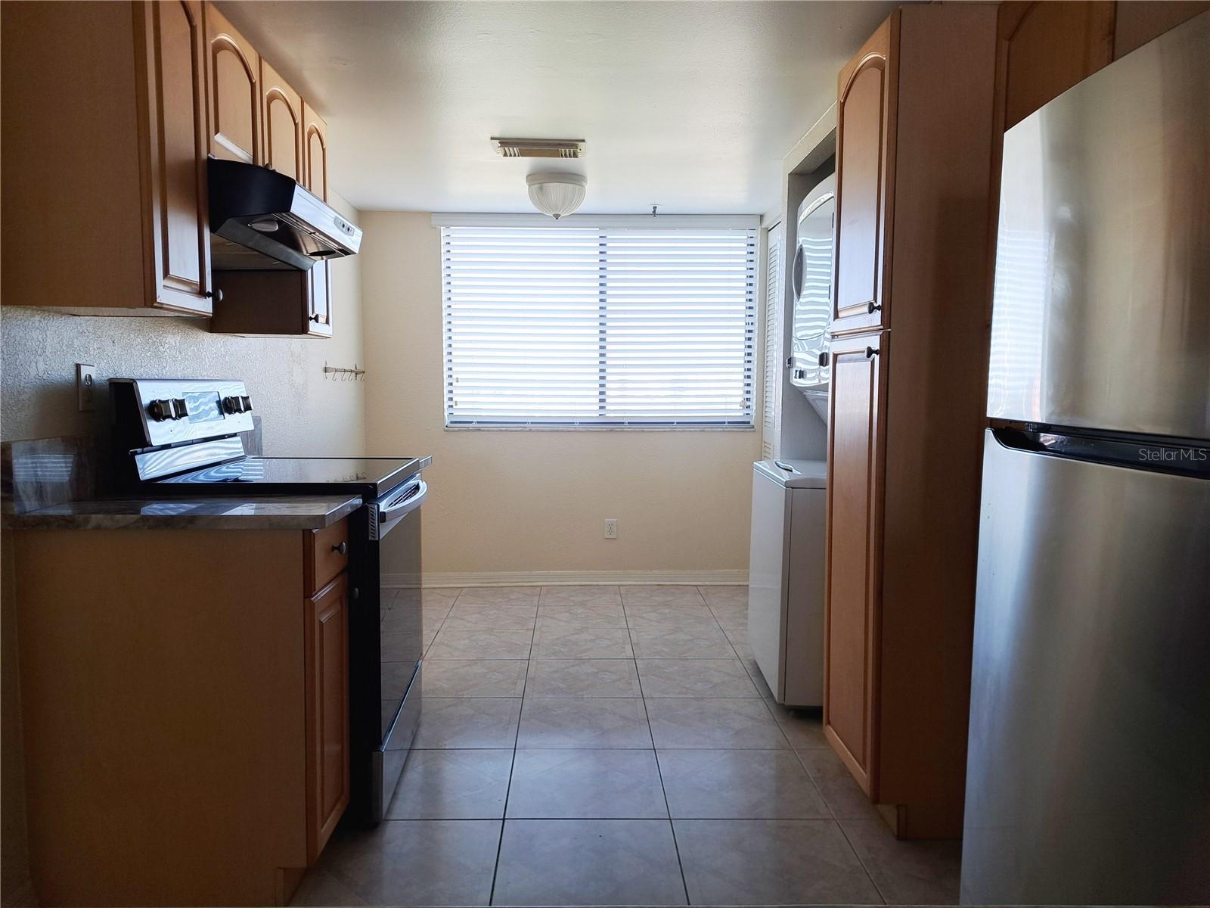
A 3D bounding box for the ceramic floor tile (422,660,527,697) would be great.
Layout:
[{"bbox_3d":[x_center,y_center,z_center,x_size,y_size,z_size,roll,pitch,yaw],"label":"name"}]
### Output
[{"bbox_3d":[-0.549,0.919,3.428,0.457,0.010,0.457,1,5,-2],"label":"ceramic floor tile"}]

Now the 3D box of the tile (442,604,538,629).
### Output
[{"bbox_3d":[-0.583,0.846,4.333,0.457,0.010,0.457,1,5,-2],"label":"tile"}]

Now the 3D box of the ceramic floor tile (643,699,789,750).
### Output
[{"bbox_3d":[0.384,0.953,2.979,0.453,0.010,0.450,0,5,-2],"label":"ceramic floor tile"}]

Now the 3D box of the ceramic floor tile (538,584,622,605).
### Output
[{"bbox_3d":[-0.137,0.803,4.752,0.453,0.010,0.450,0,5,-2],"label":"ceramic floor tile"}]

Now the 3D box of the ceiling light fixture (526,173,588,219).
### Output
[{"bbox_3d":[-0.230,-1.227,4.057,0.291,0.182,0.291,1,5,-2],"label":"ceiling light fixture"}]

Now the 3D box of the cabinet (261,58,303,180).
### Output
[{"bbox_3d":[-1.136,-0.954,2.561,0.313,0.387,0.382,1,5,-2],"label":"cabinet"}]

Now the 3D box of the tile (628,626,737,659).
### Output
[{"bbox_3d":[0.354,0.891,3.915,0.457,0.010,0.457,1,5,-2],"label":"tile"}]

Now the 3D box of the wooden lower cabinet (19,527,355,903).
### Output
[{"bbox_3d":[-0.948,0.586,1.970,0.626,0.880,0.313,1,5,-2],"label":"wooden lower cabinet"}]

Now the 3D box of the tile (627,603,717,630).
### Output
[{"bbox_3d":[0.338,0.854,4.367,0.457,0.010,0.457,1,5,-2],"label":"tile"}]

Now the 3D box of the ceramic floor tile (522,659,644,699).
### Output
[{"bbox_3d":[-0.088,0.915,3.410,0.453,0.010,0.450,0,5,-2],"label":"ceramic floor tile"}]

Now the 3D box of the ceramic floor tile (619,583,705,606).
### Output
[{"bbox_3d":[0.319,0.804,4.768,0.453,0.010,0.450,0,5,-2],"label":"ceramic floor tile"}]

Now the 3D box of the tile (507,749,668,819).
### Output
[{"bbox_3d":[-0.057,0.986,2.511,0.455,0.010,0.455,0,4,-2],"label":"tile"}]

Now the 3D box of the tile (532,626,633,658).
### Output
[{"bbox_3d":[-0.106,0.887,3.898,0.457,0.010,0.457,1,5,-2],"label":"tile"}]

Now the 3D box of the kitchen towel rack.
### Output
[{"bbox_3d":[-1.318,-0.414,4.245,0.060,0.096,0.740,0,5,-2],"label":"kitchen towel rack"}]

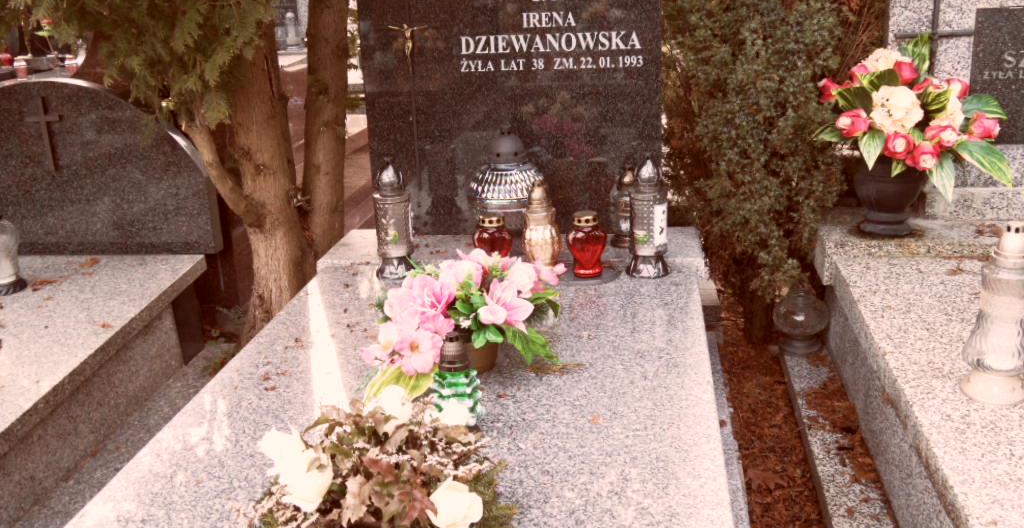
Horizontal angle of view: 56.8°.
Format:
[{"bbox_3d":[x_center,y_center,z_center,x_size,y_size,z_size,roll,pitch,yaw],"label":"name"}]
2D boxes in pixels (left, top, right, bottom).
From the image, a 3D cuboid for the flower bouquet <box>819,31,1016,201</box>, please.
[{"bbox_3d":[0.975,-0.359,2.317,0.460,0.385,0.380,0,19,9],"label":"flower bouquet"}]

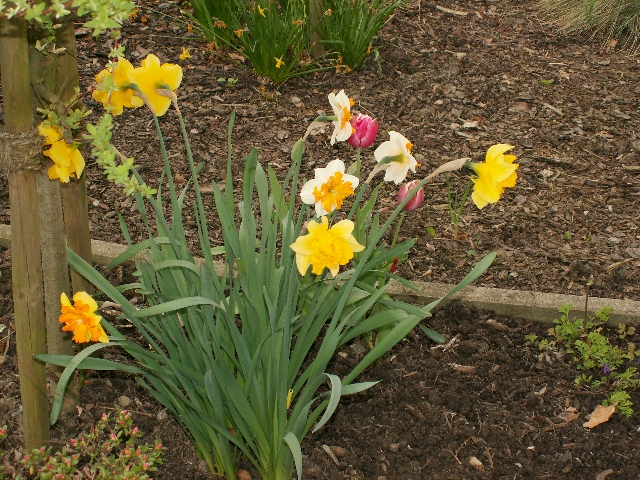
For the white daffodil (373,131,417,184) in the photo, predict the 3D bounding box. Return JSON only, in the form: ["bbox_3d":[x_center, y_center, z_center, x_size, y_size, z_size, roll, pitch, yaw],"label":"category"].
[{"bbox_3d":[0.098,-0.109,1.710,0.042,0.070,0.066,-20,28,-37],"label":"white daffodil"}]

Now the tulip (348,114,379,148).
[{"bbox_3d":[0.067,-0.168,1.980,0.047,0.056,0.047,0,20,0],"label":"tulip"}]

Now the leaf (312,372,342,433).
[{"bbox_3d":[0.010,0.211,1.680,0.039,0.075,0.035,0,20,0],"label":"leaf"}]

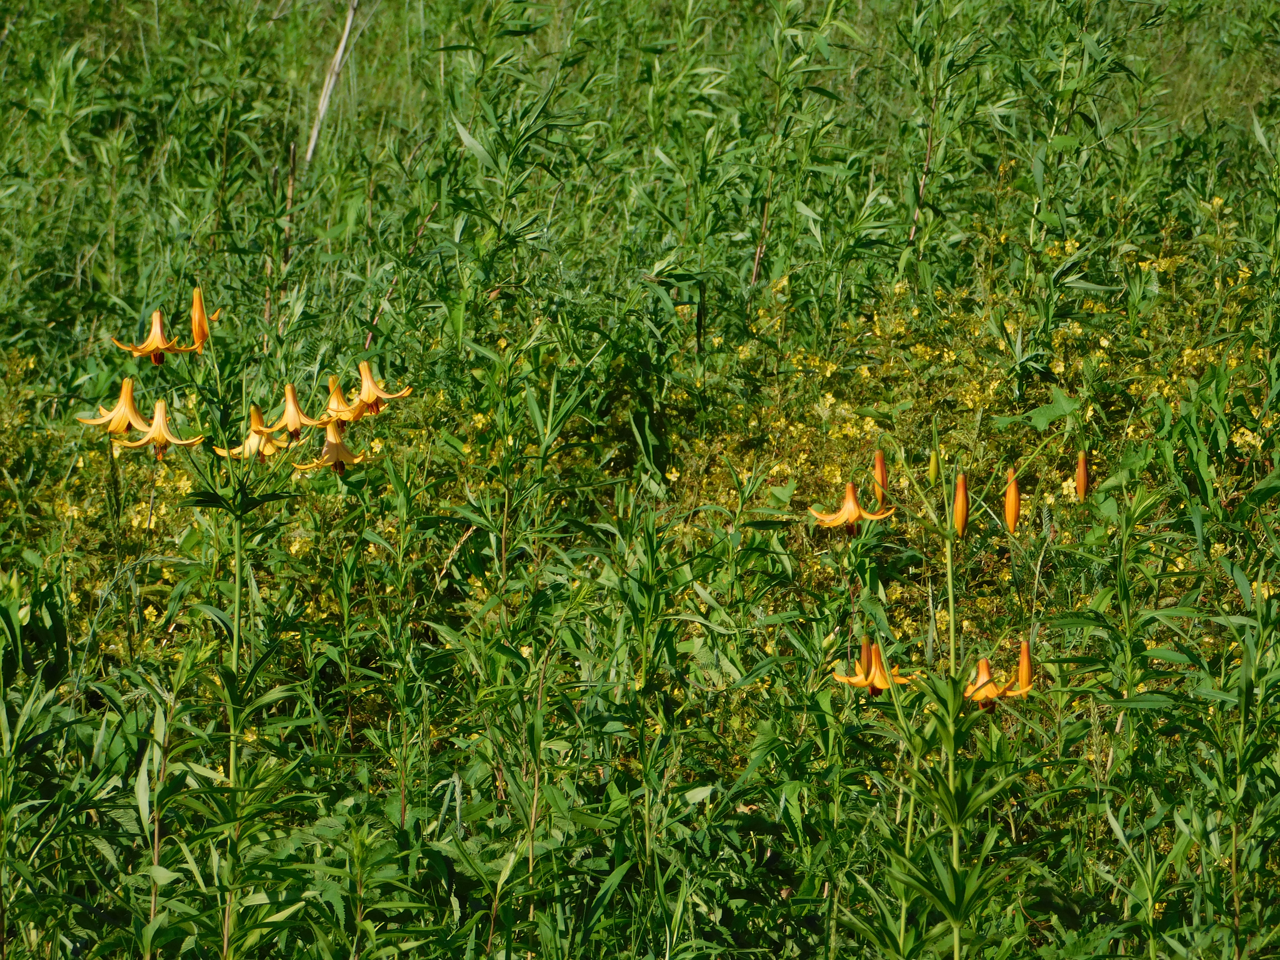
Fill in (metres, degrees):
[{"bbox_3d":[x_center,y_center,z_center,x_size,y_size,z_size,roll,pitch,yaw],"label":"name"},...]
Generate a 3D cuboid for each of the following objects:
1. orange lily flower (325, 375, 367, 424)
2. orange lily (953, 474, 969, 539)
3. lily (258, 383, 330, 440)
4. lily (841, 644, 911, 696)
[{"bbox_3d":[-0.277,-0.075,8.130,0.063,0.050,0.066,0,6,0],"label":"orange lily flower"},{"bbox_3d":[0.292,0.023,7.800,0.014,0.061,0.014,0,11,0],"label":"orange lily"},{"bbox_3d":[-0.324,-0.064,8.080,0.070,0.054,0.070,0,6,0],"label":"lily"},{"bbox_3d":[0.215,0.173,7.800,0.073,0.049,0.071,0,11,0],"label":"lily"}]

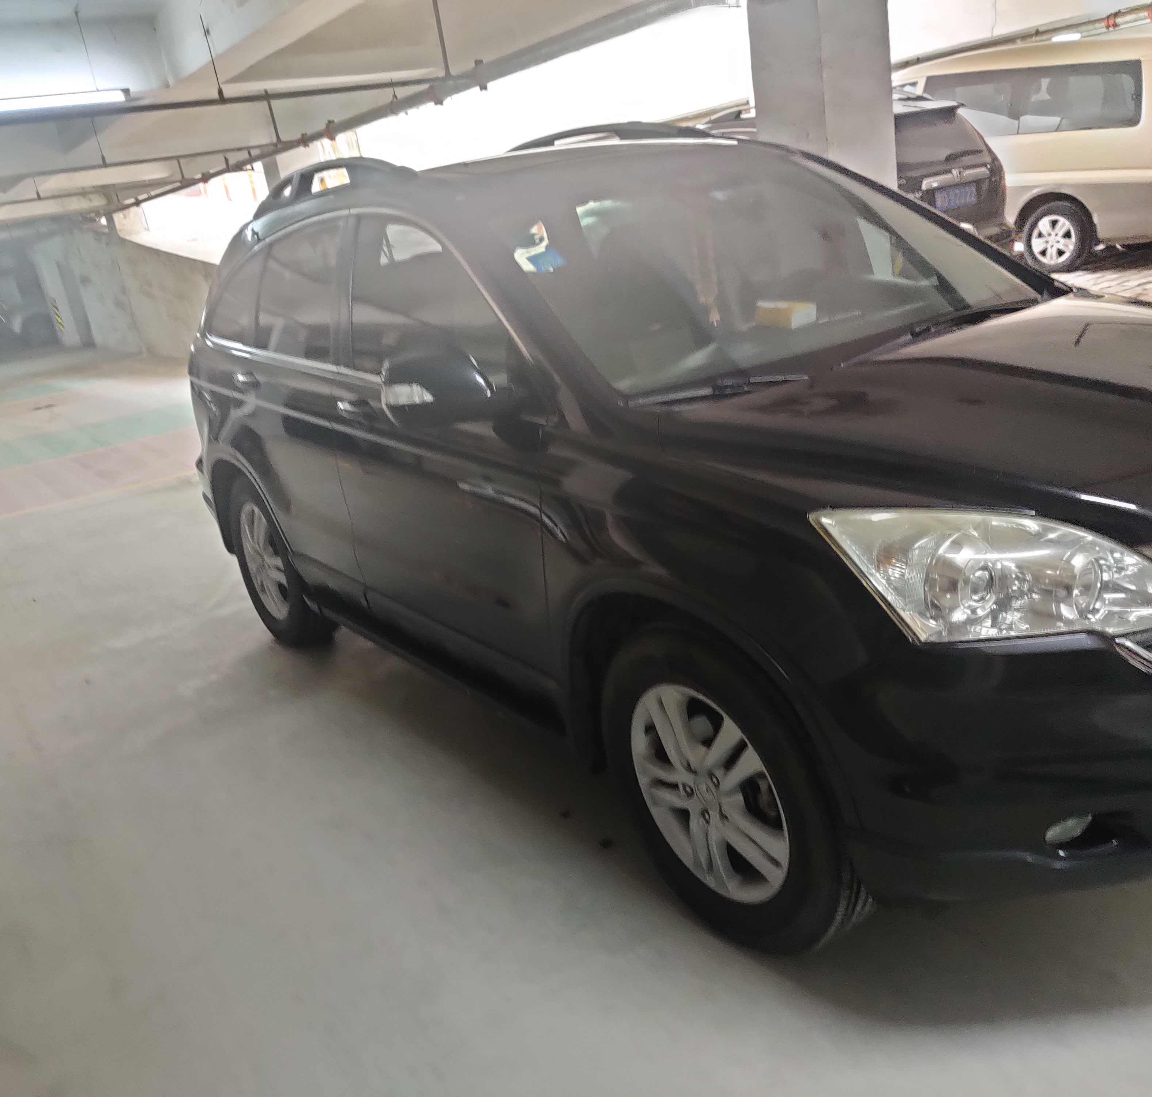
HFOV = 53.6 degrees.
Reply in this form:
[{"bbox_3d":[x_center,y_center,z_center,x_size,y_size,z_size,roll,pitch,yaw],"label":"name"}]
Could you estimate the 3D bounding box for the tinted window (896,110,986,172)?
[{"bbox_3d":[2.515,-2.900,8.133,1.200,0.480,0.170,-19,-15,-30],"label":"tinted window"}]

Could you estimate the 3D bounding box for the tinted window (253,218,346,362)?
[{"bbox_3d":[-0.893,-0.823,3.649,0.060,0.420,0.730,5,7,-35],"label":"tinted window"}]

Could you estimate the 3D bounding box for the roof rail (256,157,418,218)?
[{"bbox_3d":[-0.837,-1.163,3.680,0.080,0.110,1.370,-19,20,-30],"label":"roof rail"}]

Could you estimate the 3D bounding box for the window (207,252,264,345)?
[{"bbox_3d":[-1.249,-0.924,4.208,0.080,0.330,0.550,5,6,-30],"label":"window"}]

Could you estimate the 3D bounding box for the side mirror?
[{"bbox_3d":[-0.293,-0.348,2.492,0.225,0.170,0.155,-19,20,-30],"label":"side mirror"}]

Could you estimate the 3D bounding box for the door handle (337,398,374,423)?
[{"bbox_3d":[-0.599,-0.377,3.100,0.055,0.045,0.205,-19,20,-30],"label":"door handle"}]

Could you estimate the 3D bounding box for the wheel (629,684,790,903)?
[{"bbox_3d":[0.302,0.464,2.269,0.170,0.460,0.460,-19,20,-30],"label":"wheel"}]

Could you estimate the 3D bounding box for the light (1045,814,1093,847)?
[{"bbox_3d":[0.780,0.444,1.805,0.095,0.070,0.060,-14,18,-16],"label":"light"}]

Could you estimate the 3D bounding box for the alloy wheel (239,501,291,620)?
[{"bbox_3d":[-1.147,0.033,4.409,0.170,0.460,0.460,-19,20,-30],"label":"alloy wheel"}]

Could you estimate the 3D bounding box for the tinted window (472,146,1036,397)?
[{"bbox_3d":[0.418,-0.833,2.961,1.400,0.120,0.970,-19,53,-30],"label":"tinted window"}]

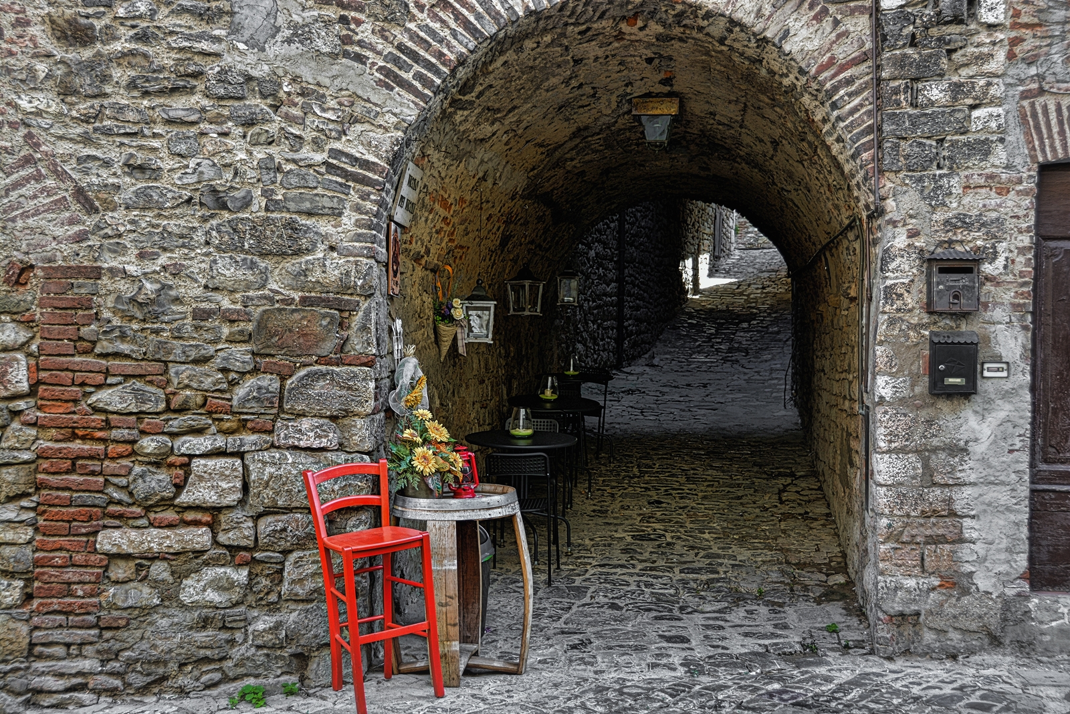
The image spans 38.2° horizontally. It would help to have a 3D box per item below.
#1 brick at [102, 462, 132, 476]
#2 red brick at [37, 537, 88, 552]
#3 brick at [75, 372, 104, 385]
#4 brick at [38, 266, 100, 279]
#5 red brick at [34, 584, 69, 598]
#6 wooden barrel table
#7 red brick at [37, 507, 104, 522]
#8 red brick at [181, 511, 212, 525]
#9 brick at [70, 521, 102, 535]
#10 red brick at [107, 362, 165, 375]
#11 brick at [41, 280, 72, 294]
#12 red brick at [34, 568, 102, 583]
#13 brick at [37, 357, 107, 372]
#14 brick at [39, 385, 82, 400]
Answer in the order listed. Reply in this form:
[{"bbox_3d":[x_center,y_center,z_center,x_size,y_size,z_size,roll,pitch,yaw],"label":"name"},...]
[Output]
[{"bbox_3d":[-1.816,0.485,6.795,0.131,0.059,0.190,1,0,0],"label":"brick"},{"bbox_3d":[-2.090,0.827,6.895,0.229,0.059,0.130,1,0,1],"label":"red brick"},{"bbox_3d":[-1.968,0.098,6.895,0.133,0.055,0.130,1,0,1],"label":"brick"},{"bbox_3d":[-2.067,-0.377,6.908,0.277,0.057,0.135,0,1,-7],"label":"brick"},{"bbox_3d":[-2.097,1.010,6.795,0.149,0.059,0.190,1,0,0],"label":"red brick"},{"bbox_3d":[-0.355,1.057,7.300,0.680,0.860,0.680,1,2,0],"label":"wooden barrel table"},{"bbox_3d":[-2.055,0.696,6.895,0.284,0.063,0.130,1,0,1],"label":"red brick"},{"bbox_3d":[-1.528,0.719,7.011,0.132,0.060,0.165,0,1,-7],"label":"red brick"},{"bbox_3d":[-2.004,0.756,6.954,0.134,0.060,0.165,0,1,-7],"label":"brick"},{"bbox_3d":[-1.757,0.053,6.895,0.251,0.055,0.130,1,0,1],"label":"red brick"},{"bbox_3d":[-2.127,-0.312,6.917,0.133,0.059,0.165,0,1,-7],"label":"brick"},{"bbox_3d":[-2.024,0.947,6.770,0.291,0.063,0.140,1,0,0],"label":"red brick"},{"bbox_3d":[-2.059,0.032,6.917,0.284,0.059,0.135,0,1,-7],"label":"brick"},{"bbox_3d":[-2.097,0.158,6.895,0.185,0.059,0.130,1,0,1],"label":"brick"}]

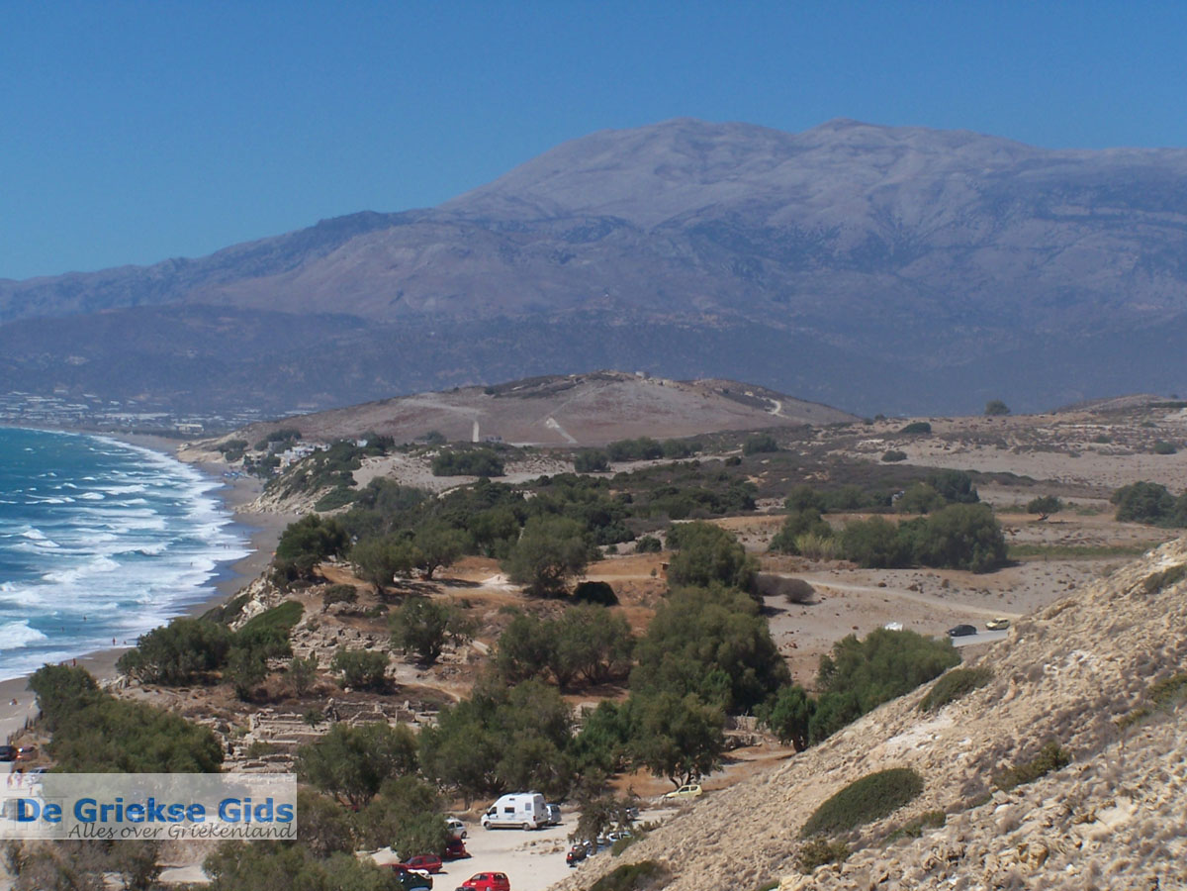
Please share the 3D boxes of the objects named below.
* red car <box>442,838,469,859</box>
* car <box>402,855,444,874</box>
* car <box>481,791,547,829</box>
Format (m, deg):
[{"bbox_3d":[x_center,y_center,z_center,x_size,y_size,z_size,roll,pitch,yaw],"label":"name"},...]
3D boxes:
[{"bbox_3d":[-11.203,32.161,258.435,1.640,1.420,3.800,-2,1,-8],"label":"red car"},{"bbox_3d":[-13.712,32.701,252.238,4.000,1.400,1.660,-1,1,8],"label":"car"},{"bbox_3d":[-6.720,30.762,271.008,5.550,2.850,2.020,-1,1,29],"label":"car"}]

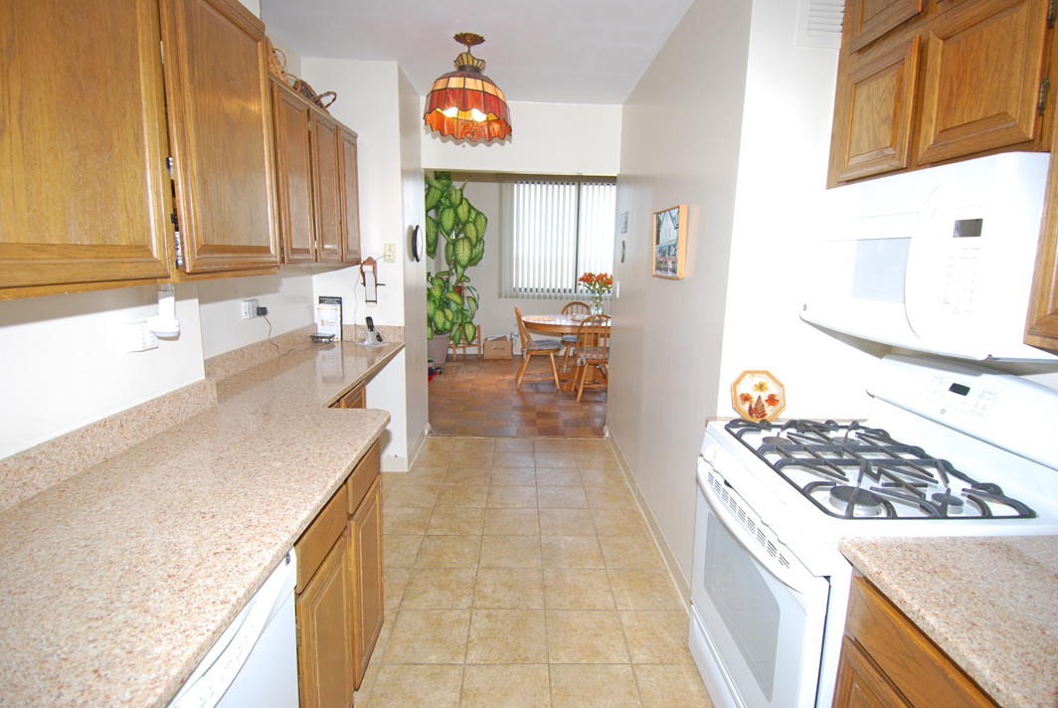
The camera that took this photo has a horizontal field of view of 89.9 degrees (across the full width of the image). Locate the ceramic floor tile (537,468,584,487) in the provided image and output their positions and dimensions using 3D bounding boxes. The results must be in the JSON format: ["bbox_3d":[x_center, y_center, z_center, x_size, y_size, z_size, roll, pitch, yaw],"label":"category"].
[{"bbox_3d":[0.203,0.834,3.559,0.301,0.010,0.296,1,11,-1],"label":"ceramic floor tile"}]

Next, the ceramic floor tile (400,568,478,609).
[{"bbox_3d":[-0.393,1.053,2.374,0.301,0.010,0.296,1,11,-1],"label":"ceramic floor tile"}]

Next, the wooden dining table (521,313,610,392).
[{"bbox_3d":[0.674,-0.021,6.065,1.530,0.740,1.070,1,11,-1],"label":"wooden dining table"}]

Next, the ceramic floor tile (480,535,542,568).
[{"bbox_3d":[-0.091,1.000,2.673,0.301,0.010,0.296,1,11,-1],"label":"ceramic floor tile"}]

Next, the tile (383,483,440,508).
[{"bbox_3d":[-0.712,0.882,3.250,0.301,0.010,0.296,1,11,-1],"label":"tile"}]

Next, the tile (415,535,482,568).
[{"bbox_3d":[-0.397,0.997,2.668,0.301,0.010,0.296,1,11,-1],"label":"tile"}]

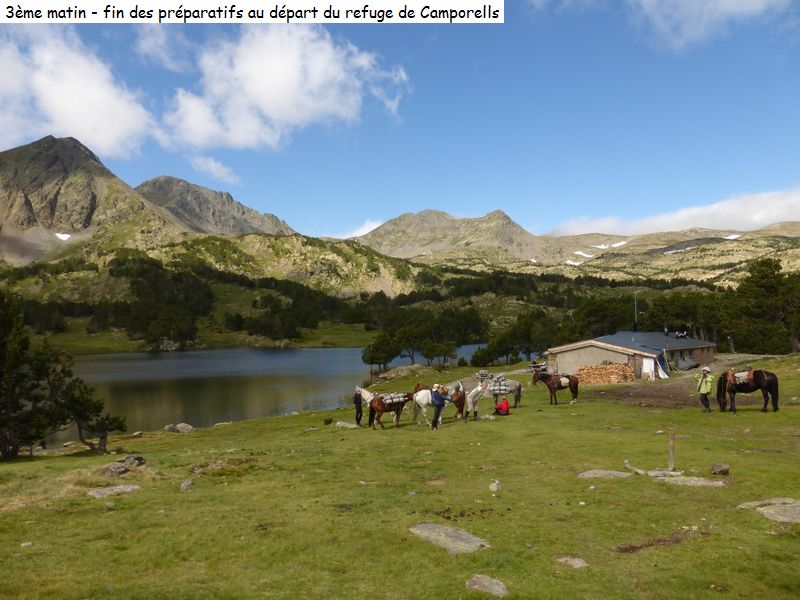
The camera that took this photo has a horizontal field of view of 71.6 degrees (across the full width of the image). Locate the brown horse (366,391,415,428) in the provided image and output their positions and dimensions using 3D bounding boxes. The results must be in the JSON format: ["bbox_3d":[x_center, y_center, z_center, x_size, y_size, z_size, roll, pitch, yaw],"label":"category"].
[{"bbox_3d":[-0.216,4.237,21.850,2.100,1.550,0.600,3,-5,-38],"label":"brown horse"}]

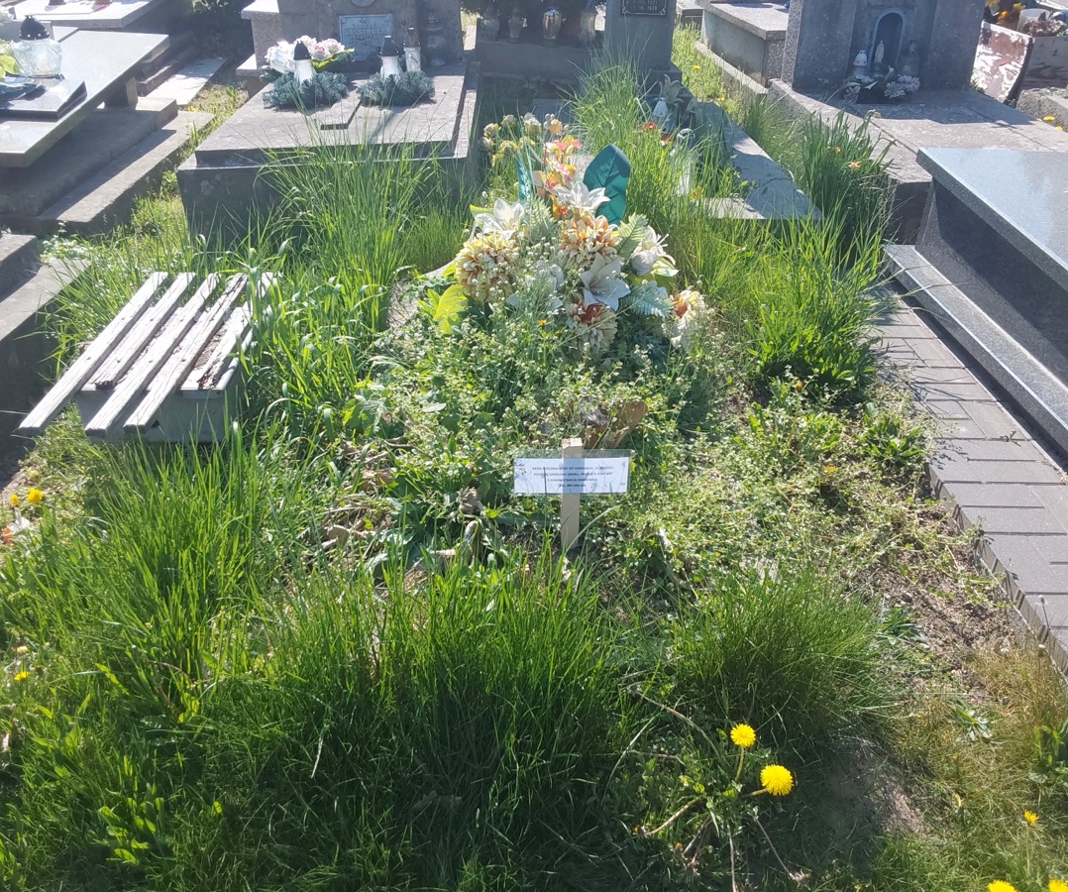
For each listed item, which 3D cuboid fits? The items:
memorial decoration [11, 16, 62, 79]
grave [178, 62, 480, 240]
[{"bbox_3d":[-2.045,-1.644,3.965,0.185,0.235,0.185,0,31,-2],"label":"memorial decoration"},{"bbox_3d":[-0.823,-1.478,4.537,1.080,0.350,2.060,0,31,-2],"label":"grave"}]

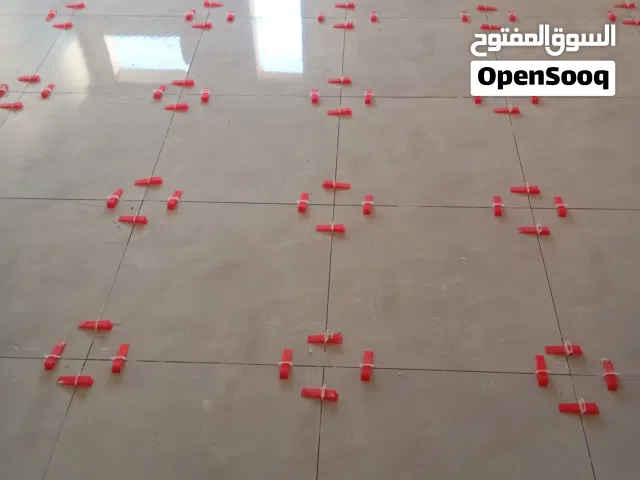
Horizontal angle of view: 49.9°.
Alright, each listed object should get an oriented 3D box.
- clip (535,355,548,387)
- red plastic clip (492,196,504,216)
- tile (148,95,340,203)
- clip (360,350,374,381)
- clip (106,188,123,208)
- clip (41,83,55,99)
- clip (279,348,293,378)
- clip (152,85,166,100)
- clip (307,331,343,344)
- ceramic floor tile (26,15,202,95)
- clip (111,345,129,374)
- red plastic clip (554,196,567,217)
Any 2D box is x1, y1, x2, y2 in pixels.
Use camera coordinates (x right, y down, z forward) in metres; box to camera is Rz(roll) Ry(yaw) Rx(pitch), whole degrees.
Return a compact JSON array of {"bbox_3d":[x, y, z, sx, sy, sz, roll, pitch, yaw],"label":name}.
[{"bbox_3d":[0.541,0.314,1.672,0.019,0.020,0.086,4,45,6],"label":"clip"},{"bbox_3d":[0.542,-0.108,2.094,0.019,0.020,0.086,4,45,6],"label":"red plastic clip"},{"bbox_3d":[-0.238,-0.324,2.356,0.600,0.010,0.600,1,45,3],"label":"tile"},{"bbox_3d":[0.116,0.305,1.690,0.022,0.022,0.087,5,45,7],"label":"clip"},{"bbox_3d":[-0.642,-0.135,2.155,0.022,0.021,0.087,3,45,5],"label":"clip"},{"bbox_3d":[-1.028,-0.568,2.600,0.022,0.021,0.087,0,45,2],"label":"clip"},{"bbox_3d":[-0.084,0.303,1.706,0.019,0.020,0.086,2,45,4],"label":"clip"},{"bbox_3d":[-0.600,-0.559,2.581,0.022,0.022,0.087,3,45,5],"label":"clip"},{"bbox_3d":[0.014,0.250,1.755,0.086,0.020,0.019,1,45,3],"label":"clip"},{"bbox_3d":[-0.806,-0.764,2.811,0.600,0.010,0.600,1,45,3],"label":"ceramic floor tile"},{"bbox_3d":[-0.500,0.292,1.725,0.022,0.021,0.087,1,45,3],"label":"clip"},{"bbox_3d":[0.727,-0.105,2.080,0.022,0.022,0.087,2,45,4],"label":"red plastic clip"}]

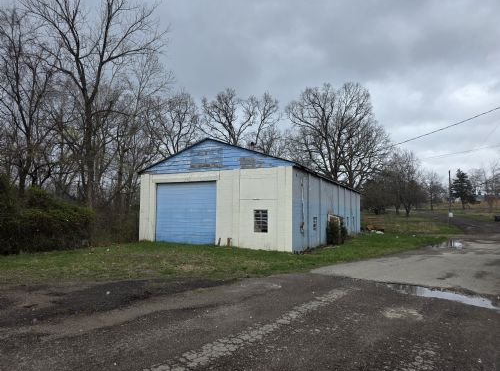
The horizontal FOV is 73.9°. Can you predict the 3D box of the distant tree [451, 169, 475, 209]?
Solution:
[{"bbox_3d":[57.571,0.813,90.000,6.500,10.837,6.300,-2,-6,33],"label":"distant tree"}]

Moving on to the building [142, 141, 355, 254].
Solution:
[{"bbox_3d":[2.713,1.321,28.812,10.209,6.049,22.991,-2,-5,26],"label":"building"}]

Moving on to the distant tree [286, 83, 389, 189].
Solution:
[{"bbox_3d":[12.787,-4.913,48.000,15.000,19.940,13.500,-1,-5,15],"label":"distant tree"}]

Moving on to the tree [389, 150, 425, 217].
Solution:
[{"bbox_3d":[29.679,-0.569,63.000,6.900,12.896,6.600,-2,-5,25],"label":"tree"}]

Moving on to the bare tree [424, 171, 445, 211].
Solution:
[{"bbox_3d":[49.985,1.355,90.000,5.600,10.837,5.400,-2,-6,29],"label":"bare tree"}]

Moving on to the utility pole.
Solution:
[{"bbox_3d":[30.781,1.842,51.000,0.400,8.904,0.350,-2,-6,31],"label":"utility pole"}]

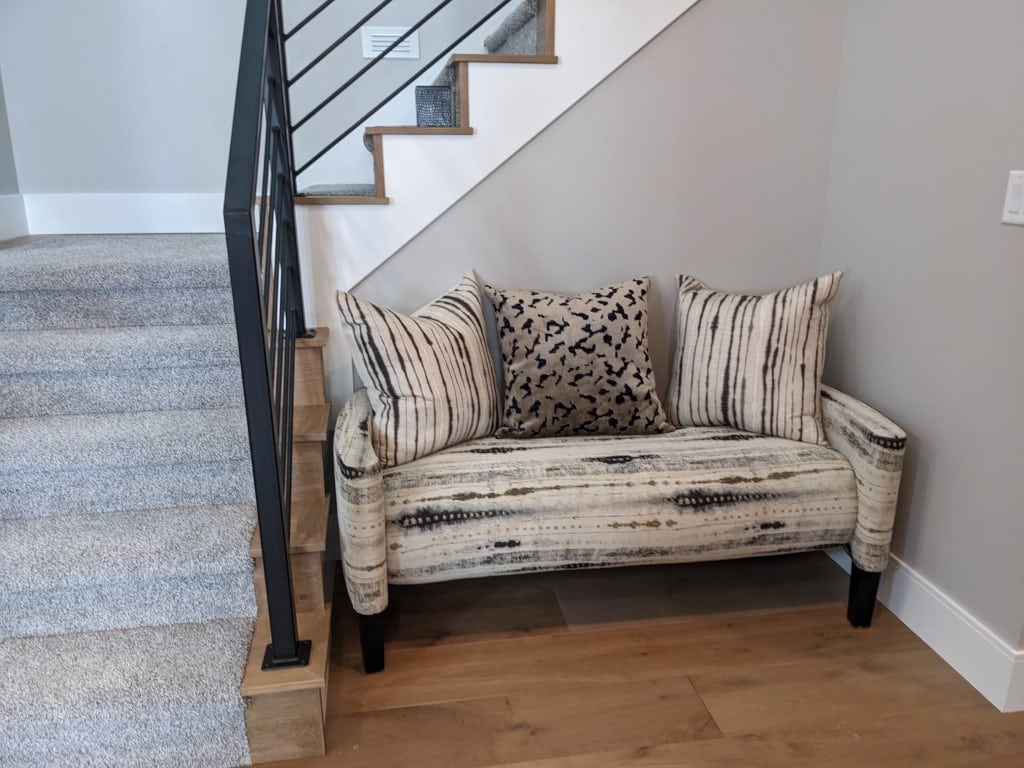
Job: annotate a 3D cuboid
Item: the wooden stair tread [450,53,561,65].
[{"bbox_3d":[-0.033,-0.941,2.338,0.304,0.020,0.174,-3,17,-8],"label":"wooden stair tread"}]

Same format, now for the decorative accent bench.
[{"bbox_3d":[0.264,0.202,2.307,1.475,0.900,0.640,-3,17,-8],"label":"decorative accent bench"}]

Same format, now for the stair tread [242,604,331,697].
[{"bbox_3d":[-0.516,0.612,1.862,0.175,0.019,0.304,-3,17,-8],"label":"stair tread"}]

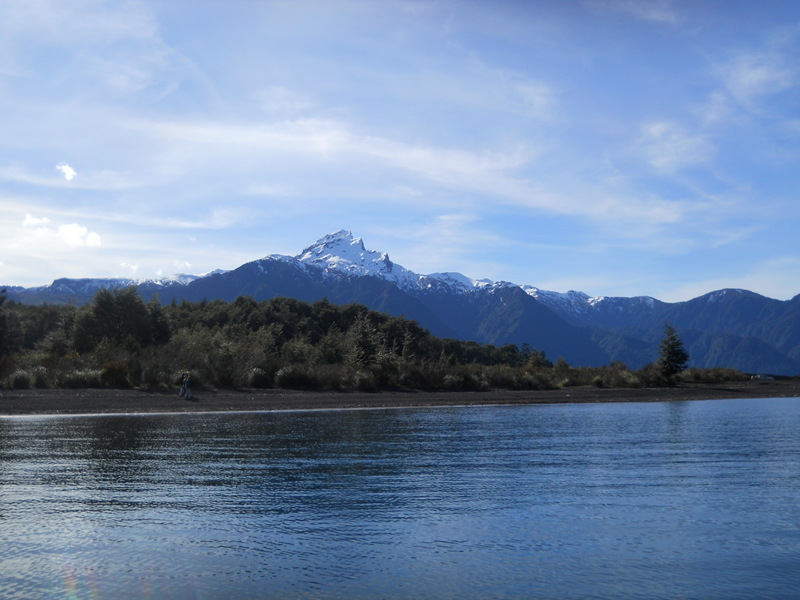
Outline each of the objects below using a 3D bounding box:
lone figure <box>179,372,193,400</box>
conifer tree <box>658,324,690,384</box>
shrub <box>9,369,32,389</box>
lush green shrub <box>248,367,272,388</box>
[{"bbox_3d":[-13.922,5.614,55.500,0.650,1.740,0.600,2,-6,-23],"label":"lone figure"},{"bbox_3d":[28.146,5.557,88.000,3.100,6.200,3.100,0,-5,0],"label":"conifer tree"},{"bbox_3d":[-27.516,5.692,62.000,1.750,1.500,1.700,0,-5,0],"label":"shrub"},{"bbox_3d":[-10.604,5.891,65.000,1.800,1.700,1.750,0,-5,0],"label":"lush green shrub"}]

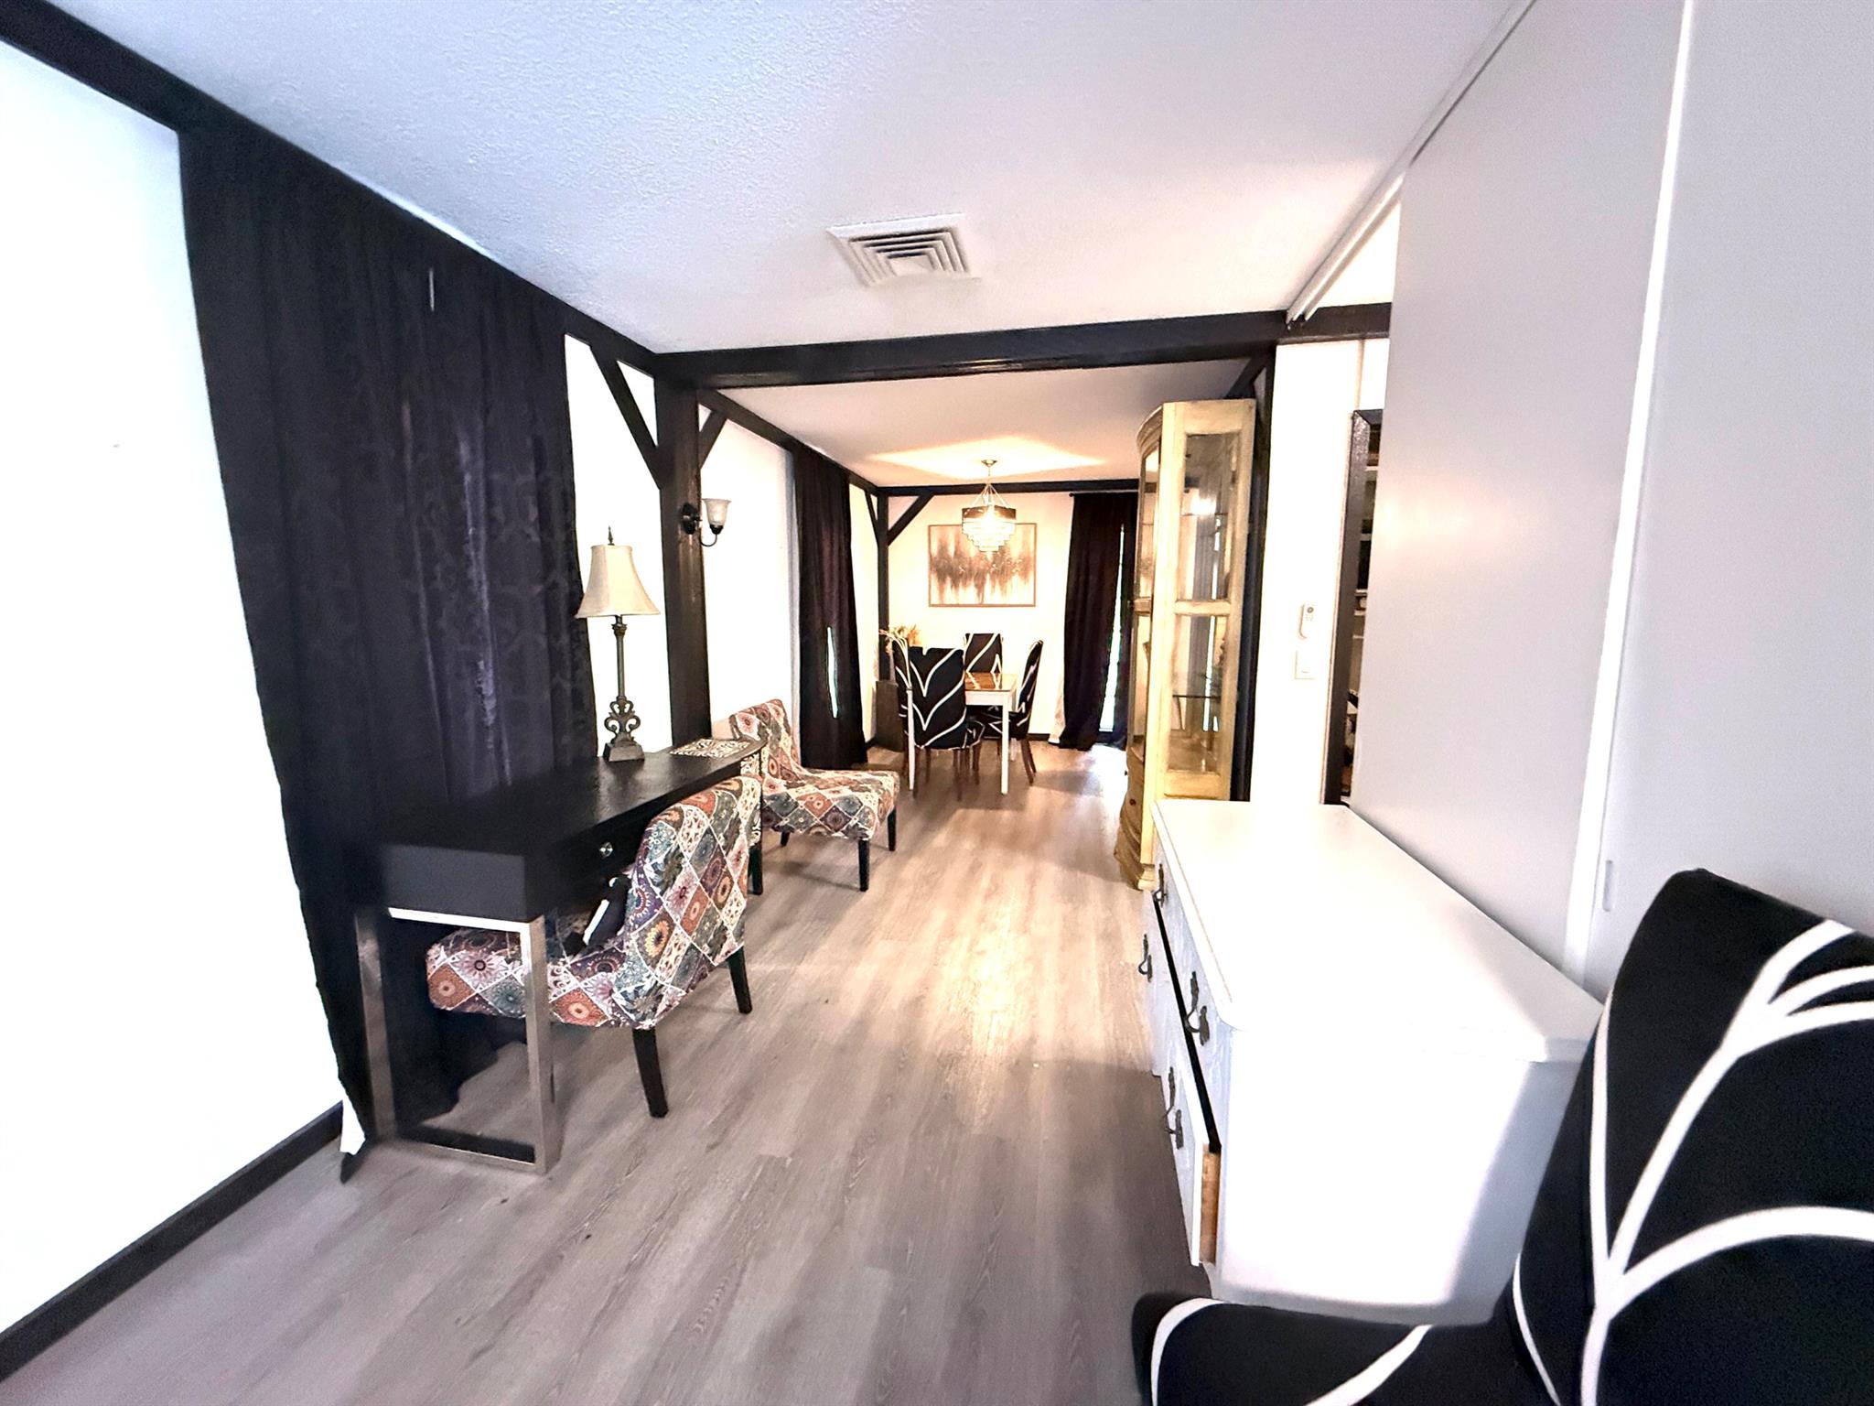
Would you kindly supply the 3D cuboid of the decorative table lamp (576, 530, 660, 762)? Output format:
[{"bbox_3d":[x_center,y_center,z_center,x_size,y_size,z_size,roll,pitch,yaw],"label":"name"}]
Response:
[{"bbox_3d":[-1.127,-0.204,2.711,0.299,0.816,0.299,-2,8,-11],"label":"decorative table lamp"}]

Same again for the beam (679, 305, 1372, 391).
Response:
[{"bbox_3d":[0.249,-1.416,3.069,2.870,0.106,0.211,1,8,10],"label":"beam"}]

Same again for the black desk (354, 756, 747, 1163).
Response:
[{"bbox_3d":[-1.046,0.643,2.406,0.485,0.785,1.265,2,8,10],"label":"black desk"}]

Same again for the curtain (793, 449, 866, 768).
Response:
[{"bbox_3d":[-0.741,-0.513,5.431,0.150,2.271,1.360,1,8,10],"label":"curtain"}]

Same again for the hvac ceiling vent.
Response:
[{"bbox_3d":[-0.081,-1.355,2.320,0.399,0.040,0.408,2,8,10],"label":"hvac ceiling vent"}]

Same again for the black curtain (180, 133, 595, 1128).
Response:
[{"bbox_3d":[-1.329,-0.068,2.160,0.184,2.285,1.115,1,8,10],"label":"black curtain"}]

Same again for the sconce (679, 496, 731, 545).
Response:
[{"bbox_3d":[-1.014,-0.798,3.377,0.188,0.204,0.125,1,8,10],"label":"sconce"}]

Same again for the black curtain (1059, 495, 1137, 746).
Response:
[{"bbox_3d":[1.487,-0.717,6.869,0.694,2.285,0.136,1,8,10],"label":"black curtain"}]

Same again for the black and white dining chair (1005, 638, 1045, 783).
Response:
[{"bbox_3d":[0.465,0.057,5.722,0.612,1.043,0.462,2,8,10],"label":"black and white dining chair"}]

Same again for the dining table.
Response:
[{"bbox_3d":[0.254,0.191,5.871,0.728,0.734,1.197,2,8,10],"label":"dining table"}]

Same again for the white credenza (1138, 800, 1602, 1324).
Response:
[{"bbox_3d":[0.747,0.750,1.584,0.544,0.802,1.142,2,8,10],"label":"white credenza"}]

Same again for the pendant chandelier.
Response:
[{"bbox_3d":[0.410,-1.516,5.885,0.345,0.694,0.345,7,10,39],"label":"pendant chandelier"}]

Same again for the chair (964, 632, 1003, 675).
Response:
[{"bbox_3d":[0.391,-0.086,6.826,0.456,1.047,0.612,1,8,10],"label":"chair"}]

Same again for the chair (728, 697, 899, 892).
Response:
[{"bbox_3d":[-0.616,0.429,3.874,0.721,0.823,0.626,1,8,10],"label":"chair"}]

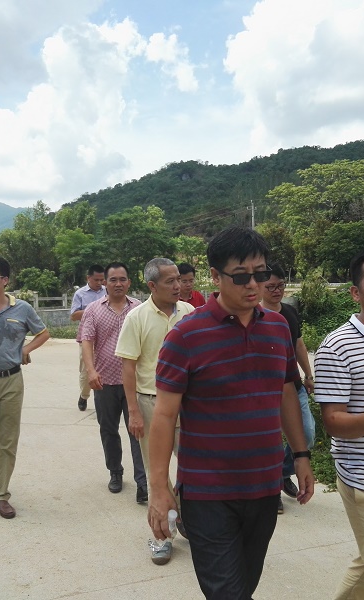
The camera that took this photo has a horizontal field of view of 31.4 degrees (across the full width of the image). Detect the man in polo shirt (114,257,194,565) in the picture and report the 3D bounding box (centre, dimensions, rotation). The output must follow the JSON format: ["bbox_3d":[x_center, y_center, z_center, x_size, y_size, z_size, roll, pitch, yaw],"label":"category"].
[{"bbox_3d":[-0.107,0.598,3.784,0.520,1.701,0.580,-1,3,-27],"label":"man in polo shirt"}]

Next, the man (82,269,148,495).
[{"bbox_3d":[-0.489,0.571,4.654,0.540,1.679,0.520,0,2,-16],"label":"man"}]

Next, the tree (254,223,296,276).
[{"bbox_3d":[7.225,-3.825,50.000,3.300,4.300,3.200,1,2,0],"label":"tree"}]

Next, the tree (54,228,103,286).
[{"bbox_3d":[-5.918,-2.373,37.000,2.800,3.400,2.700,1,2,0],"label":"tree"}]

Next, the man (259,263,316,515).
[{"bbox_3d":[0.609,0.588,4.400,0.580,1.680,0.480,0,2,-13],"label":"man"}]

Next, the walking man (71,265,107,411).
[{"bbox_3d":[-0.989,0.444,7.434,0.540,1.702,0.520,0,2,-18],"label":"walking man"}]

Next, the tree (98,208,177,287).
[{"bbox_3d":[-3.496,-4.299,52.000,6.107,6.429,5.802,0,2,-4],"label":"tree"}]

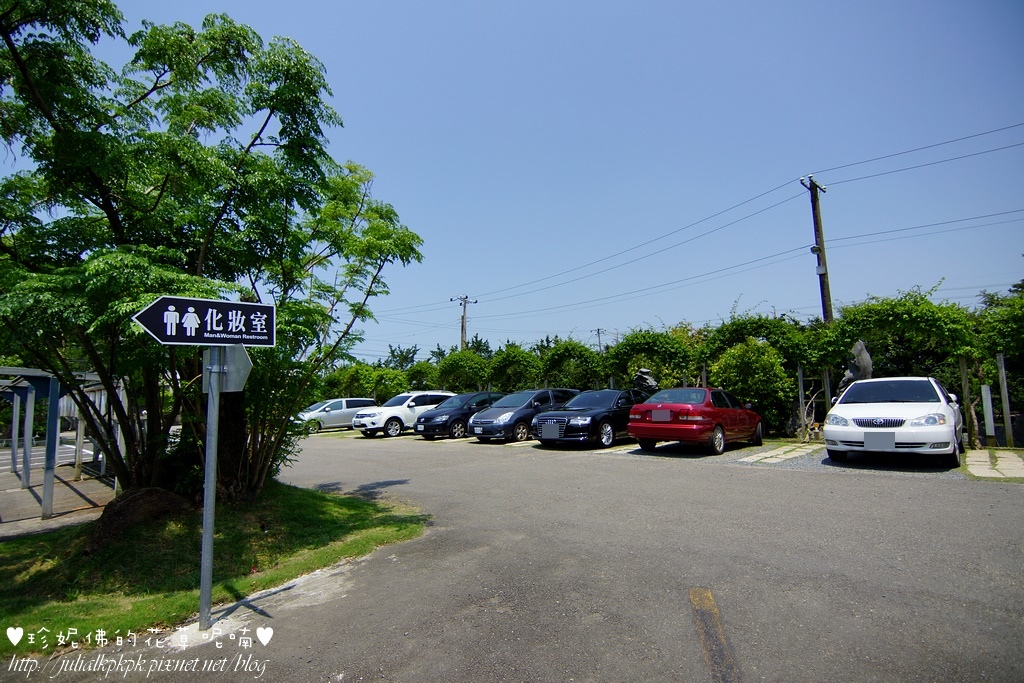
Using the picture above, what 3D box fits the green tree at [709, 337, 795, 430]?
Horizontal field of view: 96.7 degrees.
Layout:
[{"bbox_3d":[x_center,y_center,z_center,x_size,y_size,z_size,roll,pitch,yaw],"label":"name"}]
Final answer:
[{"bbox_3d":[7.022,1.309,13.423,2.150,2.866,2.000,-8,-9,43],"label":"green tree"}]

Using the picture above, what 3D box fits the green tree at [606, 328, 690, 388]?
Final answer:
[{"bbox_3d":[4.628,1.361,15.507,3.090,3.427,1.800,-8,-9,43],"label":"green tree"}]

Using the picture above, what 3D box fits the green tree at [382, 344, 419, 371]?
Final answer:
[{"bbox_3d":[-8.787,3.093,35.923,2.900,5.752,2.900,-2,-7,0],"label":"green tree"}]

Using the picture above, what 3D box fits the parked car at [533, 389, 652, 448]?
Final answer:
[{"bbox_3d":[2.809,2.171,13.410,1.999,1.460,5.140,-8,-9,42],"label":"parked car"}]

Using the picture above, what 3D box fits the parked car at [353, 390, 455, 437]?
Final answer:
[{"bbox_3d":[-4.122,2.916,18.592,1.850,1.700,4.640,-8,-9,43],"label":"parked car"}]

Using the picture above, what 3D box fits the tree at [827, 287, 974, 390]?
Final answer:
[{"bbox_3d":[9.271,0.606,10.977,2.719,3.525,1.700,-8,-9,43],"label":"tree"}]

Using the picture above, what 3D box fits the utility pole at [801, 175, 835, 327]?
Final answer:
[{"bbox_3d":[10.938,-1.551,15.844,0.900,8.827,0.400,-8,-9,43],"label":"utility pole"}]

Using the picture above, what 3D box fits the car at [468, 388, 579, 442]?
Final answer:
[{"bbox_3d":[0.620,2.399,15.260,1.745,1.600,4.550,-8,-9,43],"label":"car"}]

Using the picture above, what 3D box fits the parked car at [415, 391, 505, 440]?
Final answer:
[{"bbox_3d":[-1.584,2.692,17.016,1.809,1.590,4.205,-9,-9,44],"label":"parked car"}]

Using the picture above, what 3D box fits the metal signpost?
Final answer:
[{"bbox_3d":[-1.928,0.754,2.856,0.800,2.140,0.460,3,-8,-36],"label":"metal signpost"}]

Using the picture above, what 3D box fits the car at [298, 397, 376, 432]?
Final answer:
[{"bbox_3d":[-8.856,3.610,22.657,1.770,1.620,4.600,-8,-9,41],"label":"car"}]

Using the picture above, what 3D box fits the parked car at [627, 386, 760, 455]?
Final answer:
[{"bbox_3d":[4.614,1.854,10.987,4.450,1.390,1.745,5,-10,-45],"label":"parked car"}]

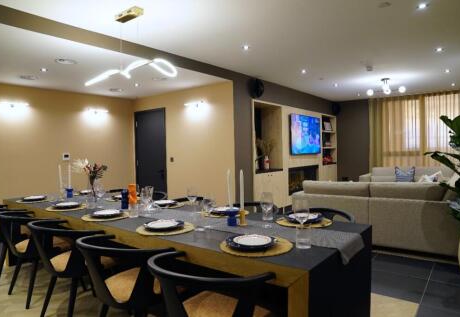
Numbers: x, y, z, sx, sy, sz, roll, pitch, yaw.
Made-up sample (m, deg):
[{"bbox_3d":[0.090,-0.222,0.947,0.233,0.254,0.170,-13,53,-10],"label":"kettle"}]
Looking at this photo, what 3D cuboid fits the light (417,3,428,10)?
[{"bbox_3d":[1.694,-1.331,2.789,0.095,0.030,0.095,0,2,38],"label":"light"}]

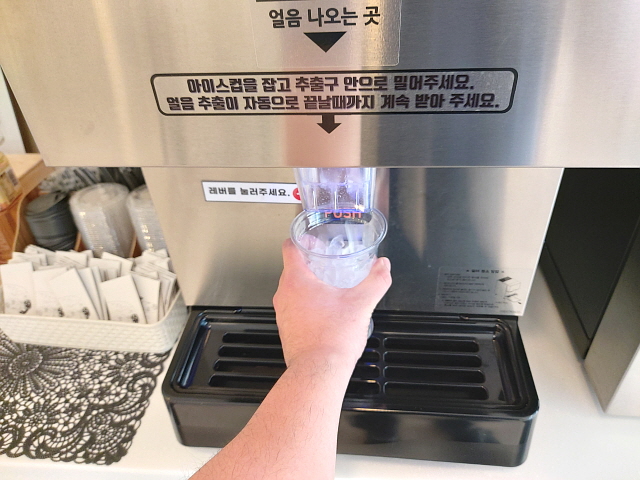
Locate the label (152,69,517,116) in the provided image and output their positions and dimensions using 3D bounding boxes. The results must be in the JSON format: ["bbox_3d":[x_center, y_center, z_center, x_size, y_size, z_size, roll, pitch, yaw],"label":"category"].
[{"bbox_3d":[0.005,-0.103,0.329,0.259,0.031,0.004,1,37,6],"label":"label"}]

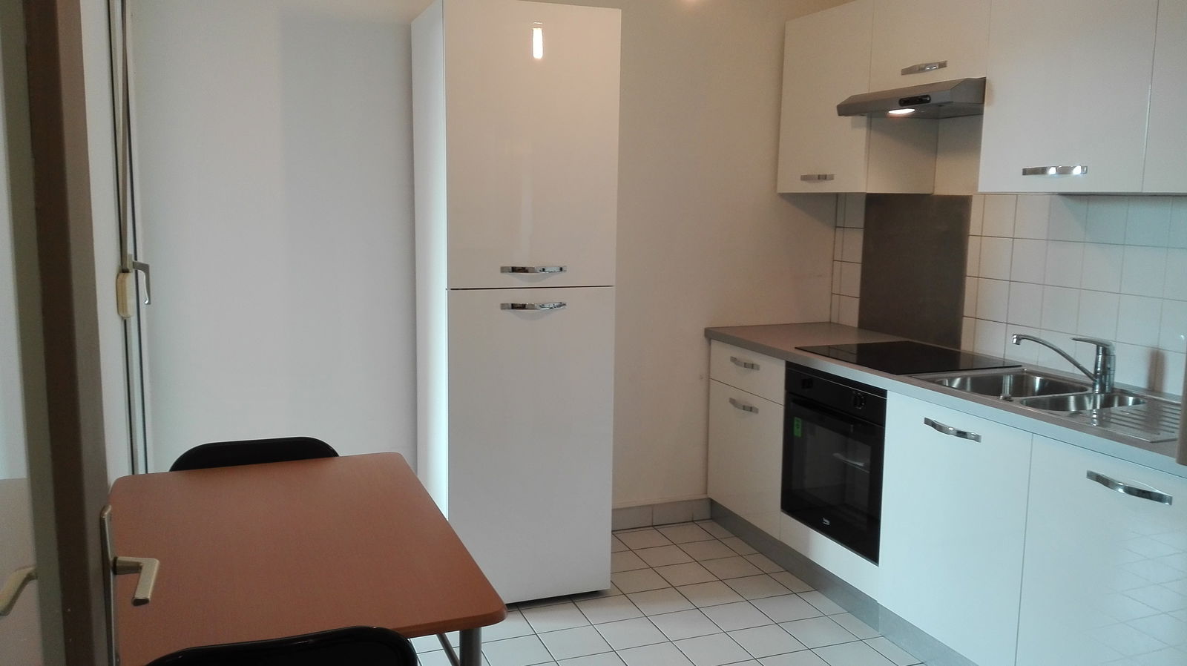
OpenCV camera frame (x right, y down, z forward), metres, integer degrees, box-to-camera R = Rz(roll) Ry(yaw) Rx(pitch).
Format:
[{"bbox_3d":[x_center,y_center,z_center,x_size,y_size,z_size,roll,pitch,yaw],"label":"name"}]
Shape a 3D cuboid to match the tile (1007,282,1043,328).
[{"bbox_3d":[1.534,-0.100,3.011,0.010,0.151,0.149,-2,8,-21],"label":"tile"}]

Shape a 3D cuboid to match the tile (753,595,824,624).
[{"bbox_3d":[0.705,1.011,3.112,0.200,0.010,0.200,-2,8,-21],"label":"tile"}]

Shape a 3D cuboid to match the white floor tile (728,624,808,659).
[{"bbox_3d":[0.578,1.030,2.823,0.203,0.010,0.186,-1,9,-23],"label":"white floor tile"}]

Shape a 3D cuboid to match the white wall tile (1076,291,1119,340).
[{"bbox_3d":[1.712,-0.061,2.874,0.010,0.160,0.147,-2,9,-21],"label":"white wall tile"}]

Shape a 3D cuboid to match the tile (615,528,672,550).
[{"bbox_3d":[0.221,0.912,3.722,0.200,0.010,0.181,-2,9,-21],"label":"tile"}]

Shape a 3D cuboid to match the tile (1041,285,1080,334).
[{"bbox_3d":[1.659,-0.083,3.010,0.010,0.160,0.147,-2,9,-21],"label":"tile"}]

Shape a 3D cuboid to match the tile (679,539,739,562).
[{"bbox_3d":[0.505,0.967,3.749,0.212,0.010,0.198,-2,9,-21],"label":"tile"}]

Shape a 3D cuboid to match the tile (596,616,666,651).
[{"bbox_3d":[0.129,1.008,2.831,0.203,0.010,0.186,-1,9,-23],"label":"tile"}]

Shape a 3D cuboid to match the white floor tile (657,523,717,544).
[{"bbox_3d":[0.414,0.904,3.786,0.200,0.010,0.181,-2,9,-21],"label":"white floor tile"}]

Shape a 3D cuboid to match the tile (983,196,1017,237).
[{"bbox_3d":[1.491,-0.428,3.114,0.010,0.152,0.136,-3,9,-24],"label":"tile"}]

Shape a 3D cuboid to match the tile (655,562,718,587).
[{"bbox_3d":[0.364,0.948,3.325,0.203,0.010,0.186,-1,9,-23],"label":"tile"}]

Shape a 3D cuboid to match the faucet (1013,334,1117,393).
[{"bbox_3d":[1.470,0.092,2.667,0.288,0.167,0.060,3,9,15],"label":"faucet"}]

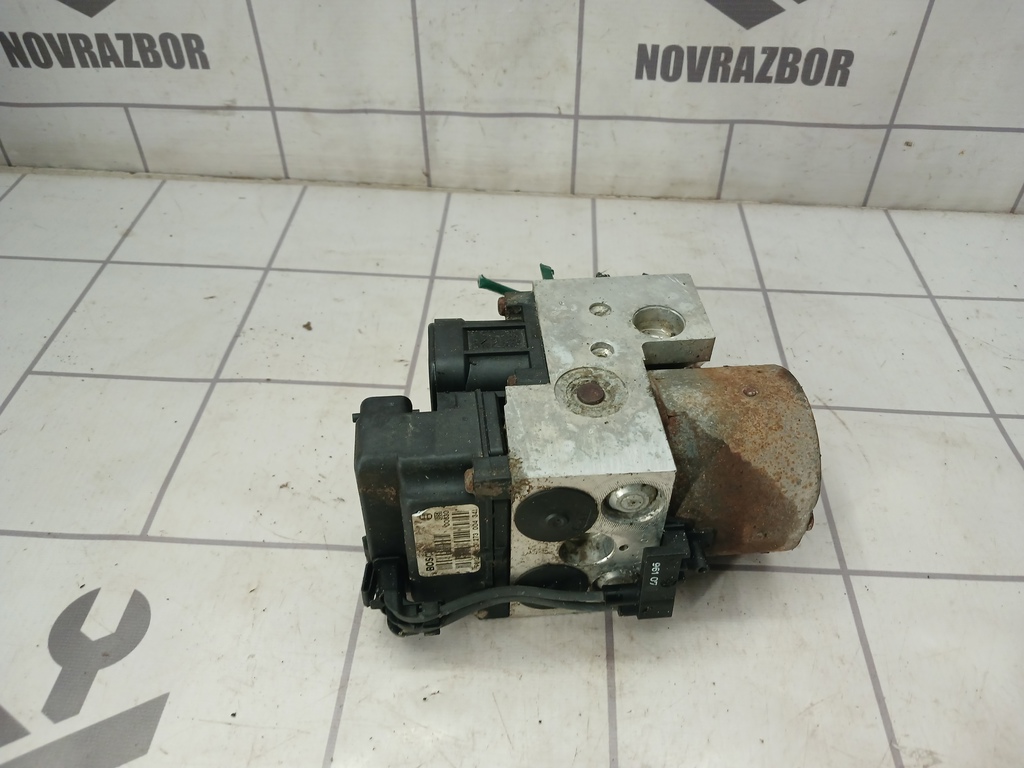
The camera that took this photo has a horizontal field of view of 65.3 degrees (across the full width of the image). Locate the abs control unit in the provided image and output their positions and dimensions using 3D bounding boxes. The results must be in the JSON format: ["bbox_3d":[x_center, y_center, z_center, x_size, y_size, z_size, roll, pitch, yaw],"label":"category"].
[{"bbox_3d":[0.026,0.025,0.329,0.168,0.089,0.123,-2,44,-3],"label":"abs control unit"}]

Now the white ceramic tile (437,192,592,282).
[{"bbox_3d":[0.003,-0.094,0.521,0.097,0.008,0.095,3,44,2],"label":"white ceramic tile"}]

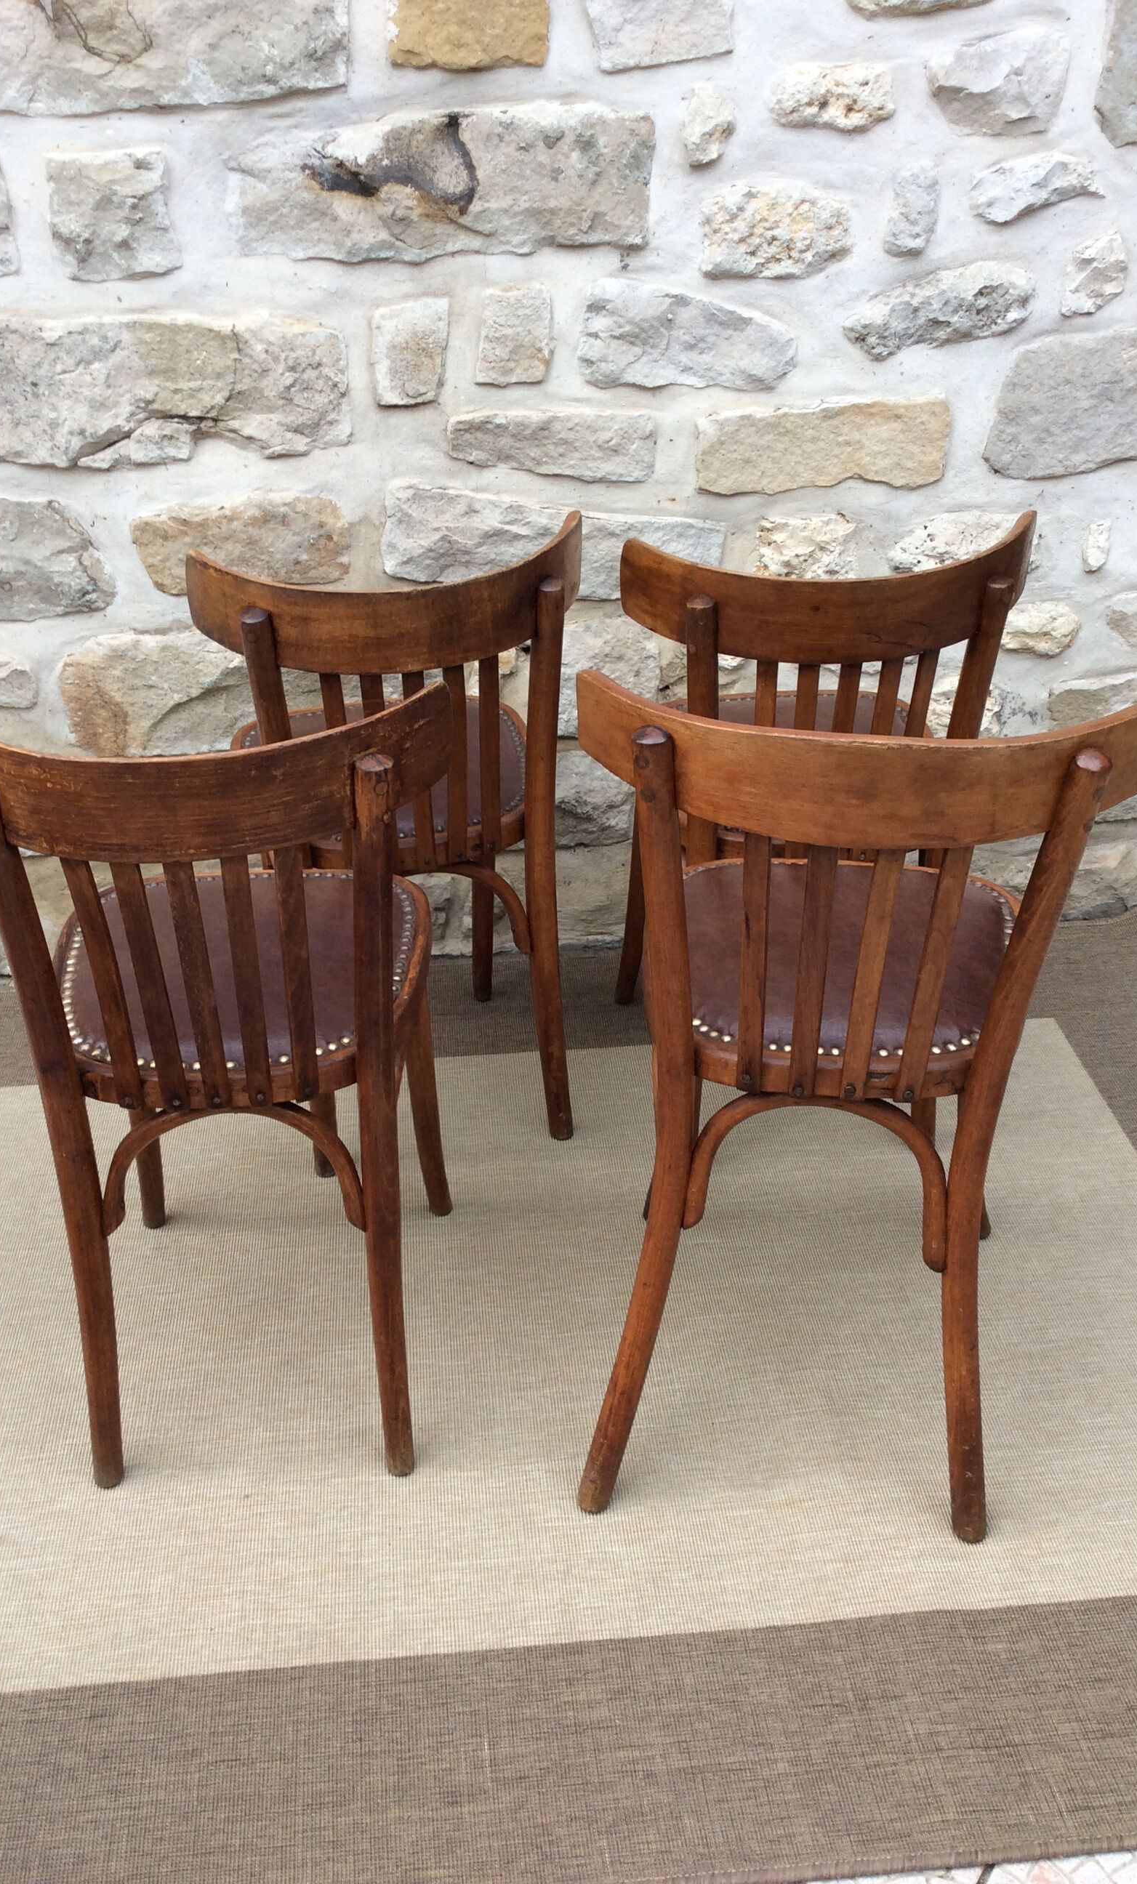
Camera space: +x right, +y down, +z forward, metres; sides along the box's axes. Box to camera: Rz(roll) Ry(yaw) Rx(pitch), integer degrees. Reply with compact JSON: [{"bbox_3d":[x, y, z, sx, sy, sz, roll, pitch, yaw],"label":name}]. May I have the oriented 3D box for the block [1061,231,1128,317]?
[{"bbox_3d":[0.732,-0.950,2.464,0.096,0.113,0.068,-4,28,-5],"label":"block"}]

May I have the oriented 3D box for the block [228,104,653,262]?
[{"bbox_3d":[-0.165,-0.970,2.213,0.532,0.183,0.120,-4,29,-5],"label":"block"}]

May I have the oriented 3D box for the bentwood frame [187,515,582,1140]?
[{"bbox_3d":[-0.240,-0.179,2.350,0.475,0.815,0.500,-9,29,-15],"label":"bentwood frame"}]

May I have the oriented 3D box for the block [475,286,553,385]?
[{"bbox_3d":[-0.080,-0.862,2.467,0.112,0.132,0.089,-3,27,-5],"label":"block"}]

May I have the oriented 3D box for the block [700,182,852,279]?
[{"bbox_3d":[0.277,-0.985,2.398,0.210,0.123,0.086,-4,28,-5],"label":"block"}]

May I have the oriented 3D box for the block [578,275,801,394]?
[{"bbox_3d":[0.166,-0.876,2.493,0.313,0.152,0.099,-3,27,-5],"label":"block"}]

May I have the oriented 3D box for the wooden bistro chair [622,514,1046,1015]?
[{"bbox_3d":[0.301,-0.174,2.329,0.492,0.812,0.509,-5,27,-8],"label":"wooden bistro chair"}]

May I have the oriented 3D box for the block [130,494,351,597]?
[{"bbox_3d":[-0.449,-0.552,2.395,0.296,0.148,0.100,-4,29,-5],"label":"block"}]

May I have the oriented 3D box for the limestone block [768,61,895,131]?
[{"bbox_3d":[0.344,-1.127,2.318,0.169,0.082,0.060,-4,28,-5],"label":"limestone block"}]

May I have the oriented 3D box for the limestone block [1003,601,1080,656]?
[{"bbox_3d":[0.717,-0.495,2.694,0.134,0.087,0.061,-4,28,-5],"label":"limestone block"}]

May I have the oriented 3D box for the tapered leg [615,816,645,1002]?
[{"bbox_3d":[0.100,-0.088,2.587,0.042,0.438,0.042,-3,34,-9],"label":"tapered leg"}]

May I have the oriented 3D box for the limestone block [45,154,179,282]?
[{"bbox_3d":[-0.614,-0.984,2.353,0.164,0.161,0.099,-3,27,-5],"label":"limestone block"}]

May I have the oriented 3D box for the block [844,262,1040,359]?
[{"bbox_3d":[0.513,-0.904,2.473,0.276,0.131,0.092,-4,28,-5],"label":"block"}]

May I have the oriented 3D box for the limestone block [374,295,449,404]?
[{"bbox_3d":[-0.220,-0.824,2.411,0.106,0.141,0.074,-4,28,-5],"label":"limestone block"}]

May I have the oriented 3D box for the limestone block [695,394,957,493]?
[{"bbox_3d":[0.372,-0.742,2.583,0.378,0.131,0.099,-3,27,-5],"label":"limestone block"}]

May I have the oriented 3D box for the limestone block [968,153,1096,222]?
[{"bbox_3d":[0.603,-0.983,2.266,0.176,0.086,0.060,-4,29,-5],"label":"limestone block"}]

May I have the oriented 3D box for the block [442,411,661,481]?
[{"bbox_3d":[-0.025,-0.679,2.366,0.283,0.096,0.080,-4,29,-5],"label":"block"}]

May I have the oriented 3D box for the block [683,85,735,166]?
[{"bbox_3d":[0.175,-1.029,2.188,0.067,0.092,0.060,-4,29,-5],"label":"block"}]

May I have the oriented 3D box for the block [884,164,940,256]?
[{"bbox_3d":[0.443,-0.954,2.263,0.072,0.113,0.060,-4,29,-5],"label":"block"}]

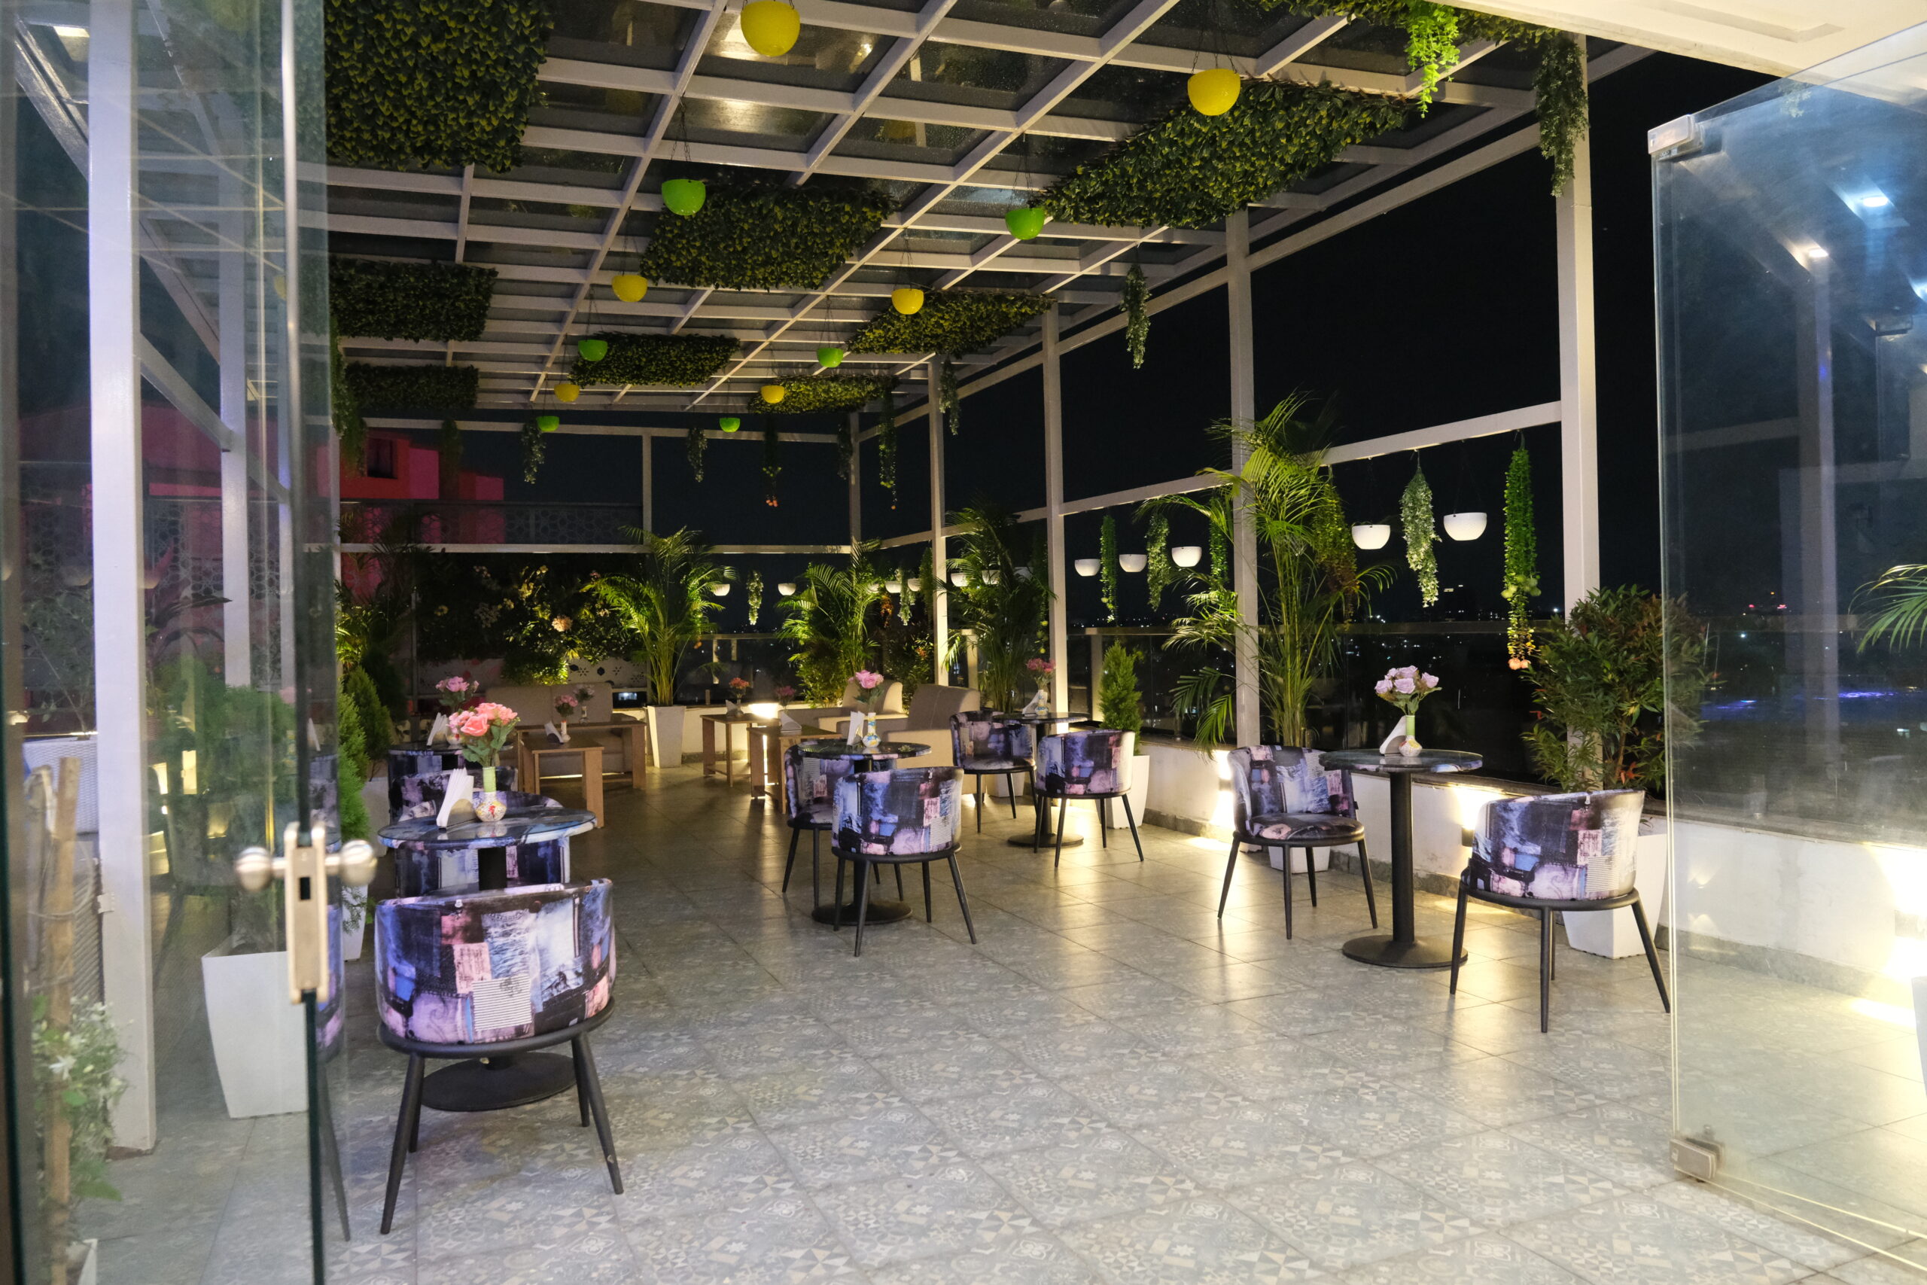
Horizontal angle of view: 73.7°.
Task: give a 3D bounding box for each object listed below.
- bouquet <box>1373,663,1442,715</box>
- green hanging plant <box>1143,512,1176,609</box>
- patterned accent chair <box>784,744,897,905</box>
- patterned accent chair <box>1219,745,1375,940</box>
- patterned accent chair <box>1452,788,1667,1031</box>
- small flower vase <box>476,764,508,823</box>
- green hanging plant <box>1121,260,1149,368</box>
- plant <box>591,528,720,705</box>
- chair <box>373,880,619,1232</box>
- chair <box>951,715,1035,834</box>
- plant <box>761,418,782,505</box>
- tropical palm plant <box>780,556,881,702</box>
[{"bbox_3d":[1.684,0.182,4.886,0.253,0.192,0.225,-1,1,19],"label":"bouquet"},{"bbox_3d":[1.259,-0.529,8.295,0.211,0.640,0.211,-1,0,-23],"label":"green hanging plant"},{"bbox_3d":[-0.562,0.848,6.116,0.530,0.715,0.520,-1,0,-23],"label":"patterned accent chair"},{"bbox_3d":[1.410,0.824,5.444,0.548,0.716,0.563,-2,0,-21],"label":"patterned accent chair"},{"bbox_3d":[1.920,0.820,4.183,0.522,0.714,0.504,-2,1,-21],"label":"patterned accent chair"},{"bbox_3d":[-1.296,0.415,3.528,0.083,0.150,0.083,-1,0,-23],"label":"small flower vase"},{"bbox_3d":[0.991,-1.853,7.293,0.161,0.606,0.161,-1,0,0],"label":"green hanging plant"},{"bbox_3d":[-2.950,-0.248,12.338,1.206,1.698,1.106,-2,1,-13],"label":"plant"},{"bbox_3d":[-1.102,0.904,3.055,0.548,0.716,0.563,-2,0,-21],"label":"chair"},{"bbox_3d":[0.202,0.846,8.462,0.548,0.716,0.563,-2,0,-22],"label":"chair"},{"bbox_3d":[-1.876,-1.764,12.604,0.189,0.884,0.174,-2,1,-8],"label":"plant"},{"bbox_3d":[-1.310,-0.129,12.627,0.959,1.427,0.942,-2,1,-6],"label":"tropical palm plant"}]

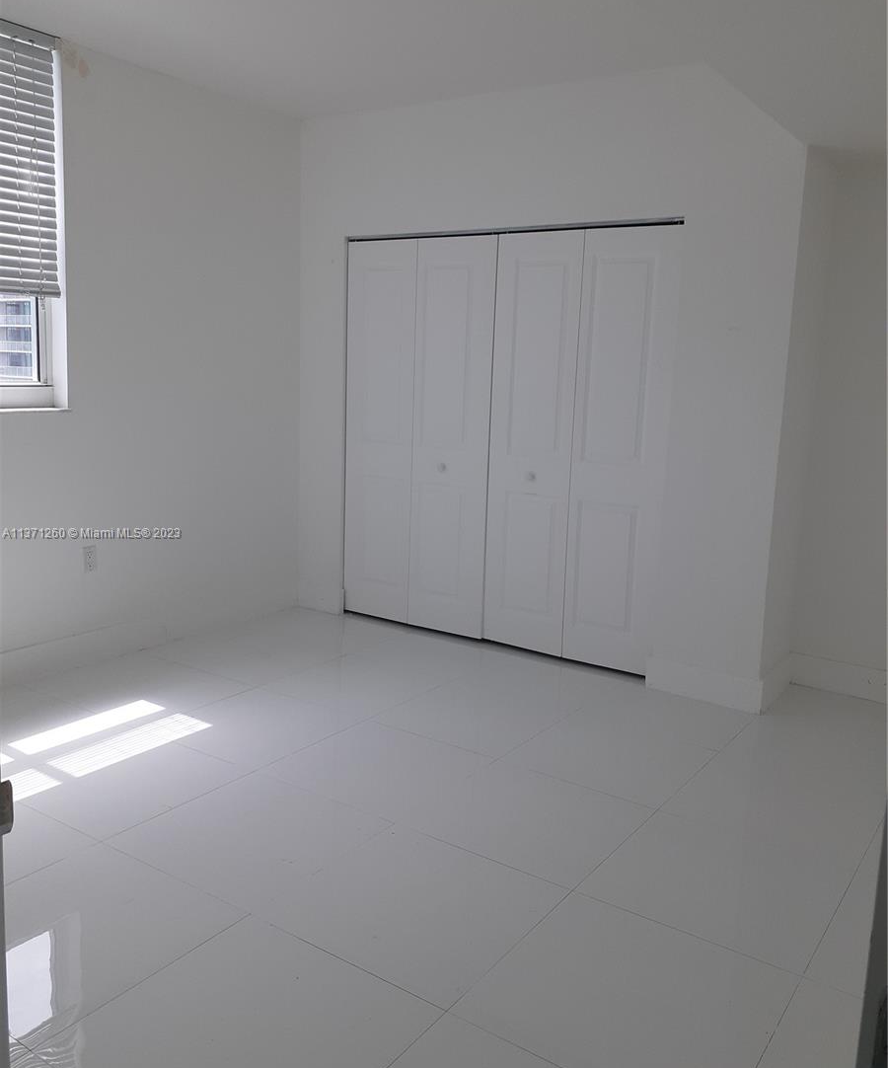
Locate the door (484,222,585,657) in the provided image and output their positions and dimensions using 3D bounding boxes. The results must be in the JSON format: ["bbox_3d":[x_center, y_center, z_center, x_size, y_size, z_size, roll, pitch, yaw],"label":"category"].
[{"bbox_3d":[0.429,-0.420,4.452,0.452,1.998,0.036,8,12,34],"label":"door"}]

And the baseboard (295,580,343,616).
[{"bbox_3d":[-0.720,0.377,5.295,0.342,0.155,0.015,9,12,34],"label":"baseboard"}]

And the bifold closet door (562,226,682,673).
[{"bbox_3d":[0.791,-0.351,4.180,0.436,1.974,0.035,9,12,34],"label":"bifold closet door"}]

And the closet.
[{"bbox_3d":[0.352,-0.448,4.733,1.824,2.040,0.500,9,12,34],"label":"closet"}]

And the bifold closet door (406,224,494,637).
[{"bbox_3d":[0.042,-0.471,4.684,0.477,1.981,0.035,9,12,34],"label":"bifold closet door"}]

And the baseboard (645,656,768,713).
[{"bbox_3d":[1.143,0.662,4.070,0.519,0.142,0.015,8,12,34],"label":"baseboard"}]

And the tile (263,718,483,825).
[{"bbox_3d":[-0.230,0.829,3.280,0.610,0.010,0.610,8,12,34],"label":"tile"}]

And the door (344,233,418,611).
[{"bbox_3d":[-0.342,-0.532,4.972,0.455,1.998,0.036,8,12,34],"label":"door"}]

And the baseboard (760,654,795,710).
[{"bbox_3d":[1.493,0.662,4.135,0.015,0.142,0.519,8,12,34],"label":"baseboard"}]

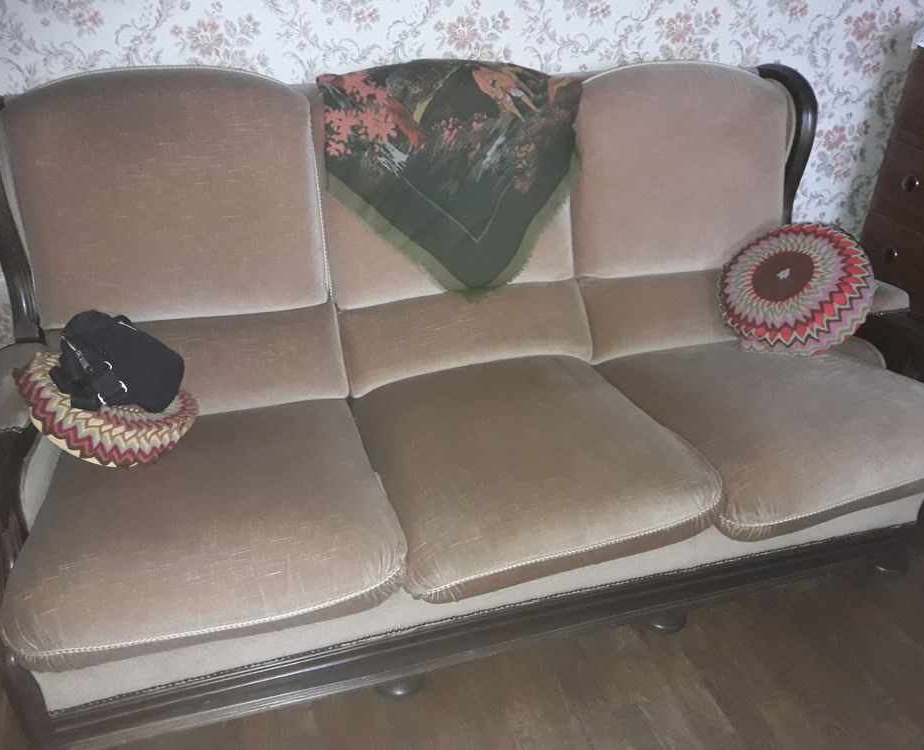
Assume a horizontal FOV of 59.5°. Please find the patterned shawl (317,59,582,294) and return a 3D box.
[{"bbox_3d":[-0.022,-0.426,1.736,0.564,0.475,0.137,-8,18,-16],"label":"patterned shawl"}]

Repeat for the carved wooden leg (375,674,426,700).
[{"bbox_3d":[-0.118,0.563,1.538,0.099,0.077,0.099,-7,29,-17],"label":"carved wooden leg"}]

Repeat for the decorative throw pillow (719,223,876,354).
[{"bbox_3d":[0.787,-0.205,1.921,0.353,0.126,0.353,-50,41,-2],"label":"decorative throw pillow"}]

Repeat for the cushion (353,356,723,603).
[{"bbox_3d":[0.104,0.143,1.533,0.559,0.122,0.578,-8,31,-16],"label":"cushion"}]

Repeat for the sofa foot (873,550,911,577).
[{"bbox_3d":[0.920,0.395,1.733,0.088,0.065,0.088,-8,32,-15],"label":"sofa foot"}]

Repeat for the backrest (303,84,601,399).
[{"bbox_3d":[-0.013,-0.321,1.728,0.559,0.657,0.196,-8,16,-16],"label":"backrest"}]

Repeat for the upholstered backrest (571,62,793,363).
[{"bbox_3d":[0.531,-0.396,1.968,0.580,0.685,0.182,-7,13,-17],"label":"upholstered backrest"}]

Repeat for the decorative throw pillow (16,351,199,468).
[{"bbox_3d":[-0.632,0.052,1.451,0.314,0.127,0.314,8,26,-24],"label":"decorative throw pillow"}]

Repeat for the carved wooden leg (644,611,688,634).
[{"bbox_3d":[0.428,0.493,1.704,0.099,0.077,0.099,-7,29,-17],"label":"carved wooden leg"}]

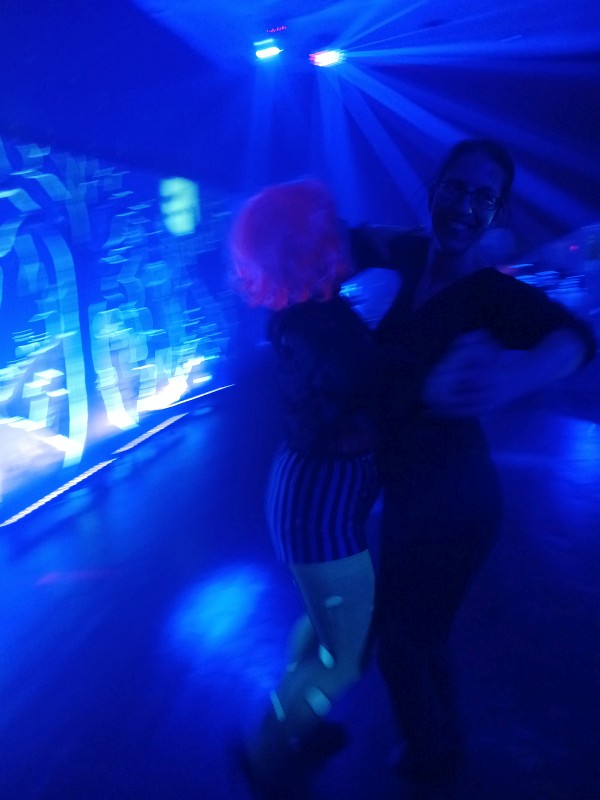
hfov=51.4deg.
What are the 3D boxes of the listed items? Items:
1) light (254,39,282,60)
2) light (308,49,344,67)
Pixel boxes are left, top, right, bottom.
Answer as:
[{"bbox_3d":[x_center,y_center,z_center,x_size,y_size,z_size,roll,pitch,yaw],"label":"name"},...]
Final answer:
[{"bbox_3d":[-0.222,-2.475,4.400,0.200,0.140,0.160,-1,14,-3],"label":"light"},{"bbox_3d":[0.187,-2.419,4.400,0.240,0.120,0.170,-2,14,-8],"label":"light"}]

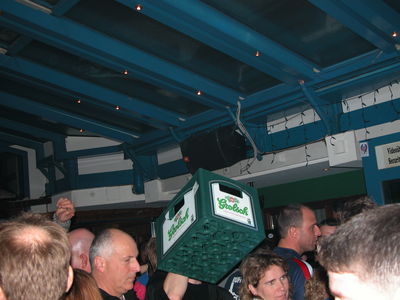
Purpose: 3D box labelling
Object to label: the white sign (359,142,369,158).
[{"bbox_3d":[1.367,0.002,4.350,0.010,0.120,0.080,3,-13,-41],"label":"white sign"}]

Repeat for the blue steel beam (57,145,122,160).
[{"bbox_3d":[-1.488,0.034,7.000,0.930,0.095,0.100,-7,-10,10],"label":"blue steel beam"}]

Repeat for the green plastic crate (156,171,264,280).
[{"bbox_3d":[0.037,0.348,2.315,0.300,0.265,0.400,20,-50,-23],"label":"green plastic crate"}]

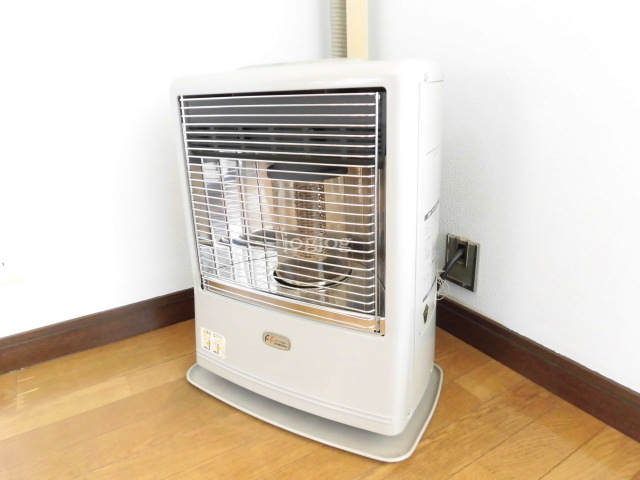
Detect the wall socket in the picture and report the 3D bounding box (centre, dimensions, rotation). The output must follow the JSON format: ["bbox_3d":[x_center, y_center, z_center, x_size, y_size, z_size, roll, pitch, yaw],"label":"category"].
[{"bbox_3d":[0.317,0.052,0.989,0.012,0.109,0.083,-12,21,-29],"label":"wall socket"}]

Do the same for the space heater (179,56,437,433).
[{"bbox_3d":[-0.023,-0.006,0.881,0.460,0.625,0.249,8,22,26],"label":"space heater"}]

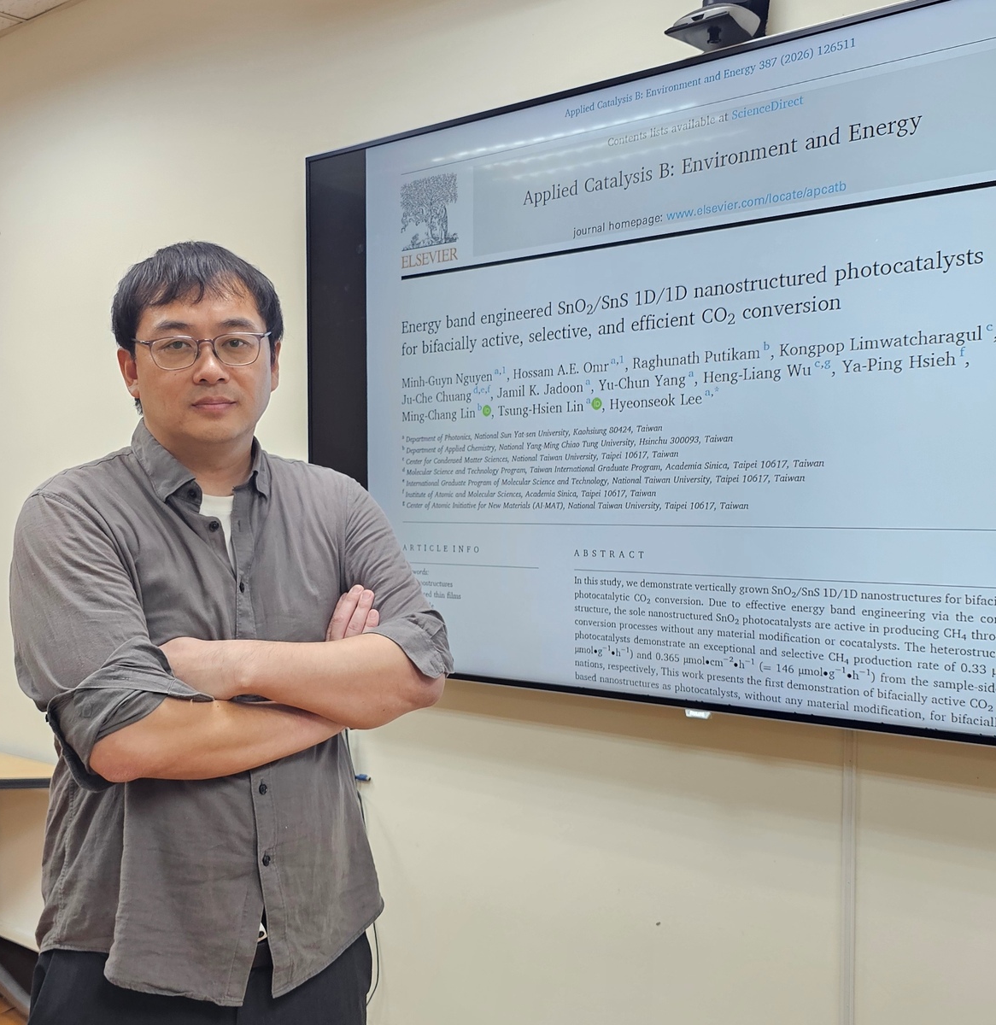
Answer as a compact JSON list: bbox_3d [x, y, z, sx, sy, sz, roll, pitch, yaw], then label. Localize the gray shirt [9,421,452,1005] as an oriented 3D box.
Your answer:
[{"bbox_3d":[-0.340,0.225,1.180,0.535,0.700,0.335,-1,1,-30],"label":"gray shirt"}]

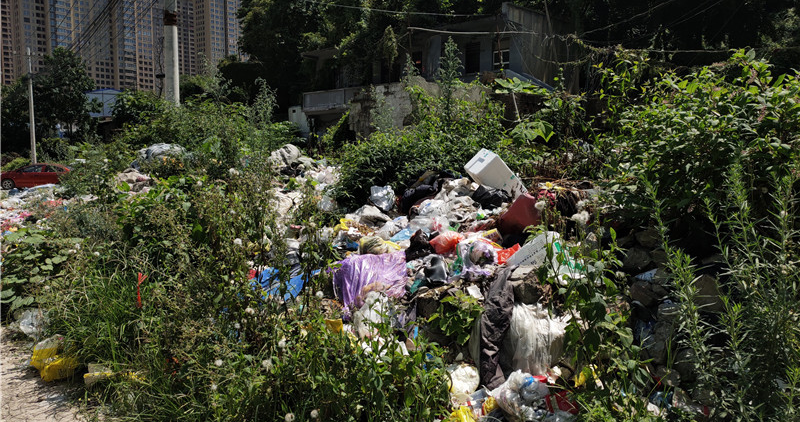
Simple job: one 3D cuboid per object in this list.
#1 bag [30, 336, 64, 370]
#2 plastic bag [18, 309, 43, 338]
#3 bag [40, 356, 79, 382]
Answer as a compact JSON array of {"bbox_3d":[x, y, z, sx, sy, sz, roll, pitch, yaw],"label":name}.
[{"bbox_3d":[-2.736,1.093,4.120,0.210,0.190,0.190,-3,6,-34],"label":"bag"},{"bbox_3d":[-3.293,1.001,4.750,0.190,0.200,0.180,-3,6,-35],"label":"plastic bag"},{"bbox_3d":[-2.479,1.150,3.870,0.235,0.125,0.200,-3,6,-33],"label":"bag"}]

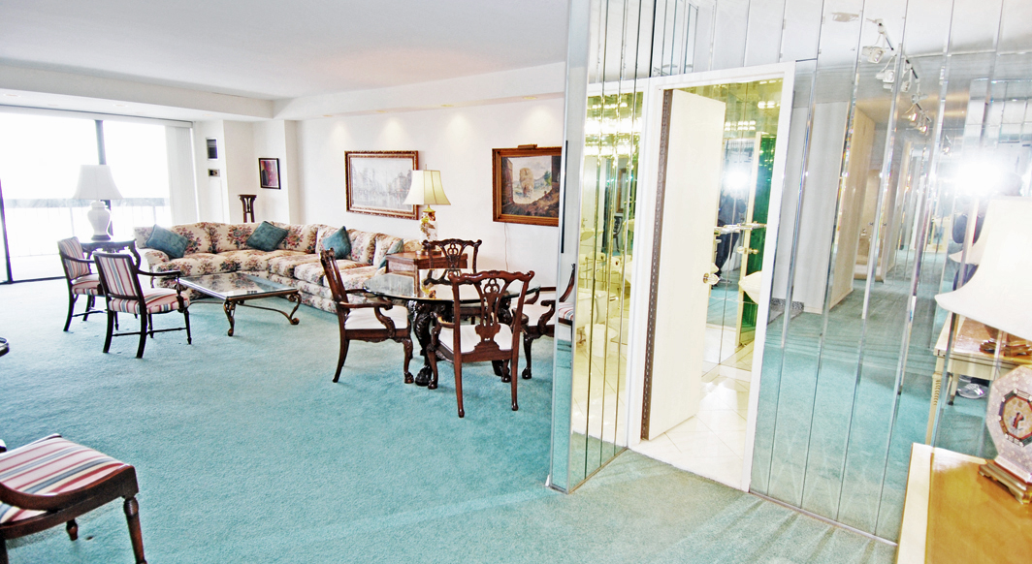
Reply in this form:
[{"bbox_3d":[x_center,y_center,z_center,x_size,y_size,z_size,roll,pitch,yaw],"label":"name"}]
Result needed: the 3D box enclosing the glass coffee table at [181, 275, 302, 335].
[{"bbox_3d":[-3.005,0.211,5.557,1.360,0.380,0.660,11,14,38],"label":"glass coffee table"}]

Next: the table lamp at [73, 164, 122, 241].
[{"bbox_3d":[-4.969,-0.943,6.140,0.580,0.870,0.580,11,14,38],"label":"table lamp"}]

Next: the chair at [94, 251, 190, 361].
[{"bbox_3d":[-3.269,0.158,4.501,0.580,0.875,0.585,5,12,18],"label":"chair"}]

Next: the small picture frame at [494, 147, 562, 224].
[{"bbox_3d":[0.114,-0.962,5.195,0.954,0.764,0.070,11,14,38],"label":"small picture frame"}]

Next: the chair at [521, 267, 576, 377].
[{"bbox_3d":[0.345,0.233,4.340,0.660,0.990,0.630,0,11,-7],"label":"chair"}]

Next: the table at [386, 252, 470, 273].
[{"bbox_3d":[-1.031,0.017,6.024,0.510,0.690,0.730,11,14,38],"label":"table"}]

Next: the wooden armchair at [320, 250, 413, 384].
[{"bbox_3d":[-1.142,0.243,4.077,0.677,0.990,0.620,-1,11,-11],"label":"wooden armchair"}]

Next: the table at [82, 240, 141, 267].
[{"bbox_3d":[-4.968,-0.159,6.274,0.620,0.720,0.560,11,14,38],"label":"table"}]

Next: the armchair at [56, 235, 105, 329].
[{"bbox_3d":[-4.196,0.006,5.145,0.602,0.875,0.580,-1,11,-13],"label":"armchair"}]

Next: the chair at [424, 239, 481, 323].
[{"bbox_3d":[-0.499,0.137,4.708,0.630,0.990,0.660,-3,12,-20],"label":"chair"}]

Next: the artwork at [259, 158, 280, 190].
[{"bbox_3d":[-3.796,-1.665,7.956,0.570,0.452,0.030,11,14,38],"label":"artwork"}]

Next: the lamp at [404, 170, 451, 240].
[{"bbox_3d":[-1.002,-0.806,5.885,0.440,0.980,0.440,11,14,38],"label":"lamp"}]

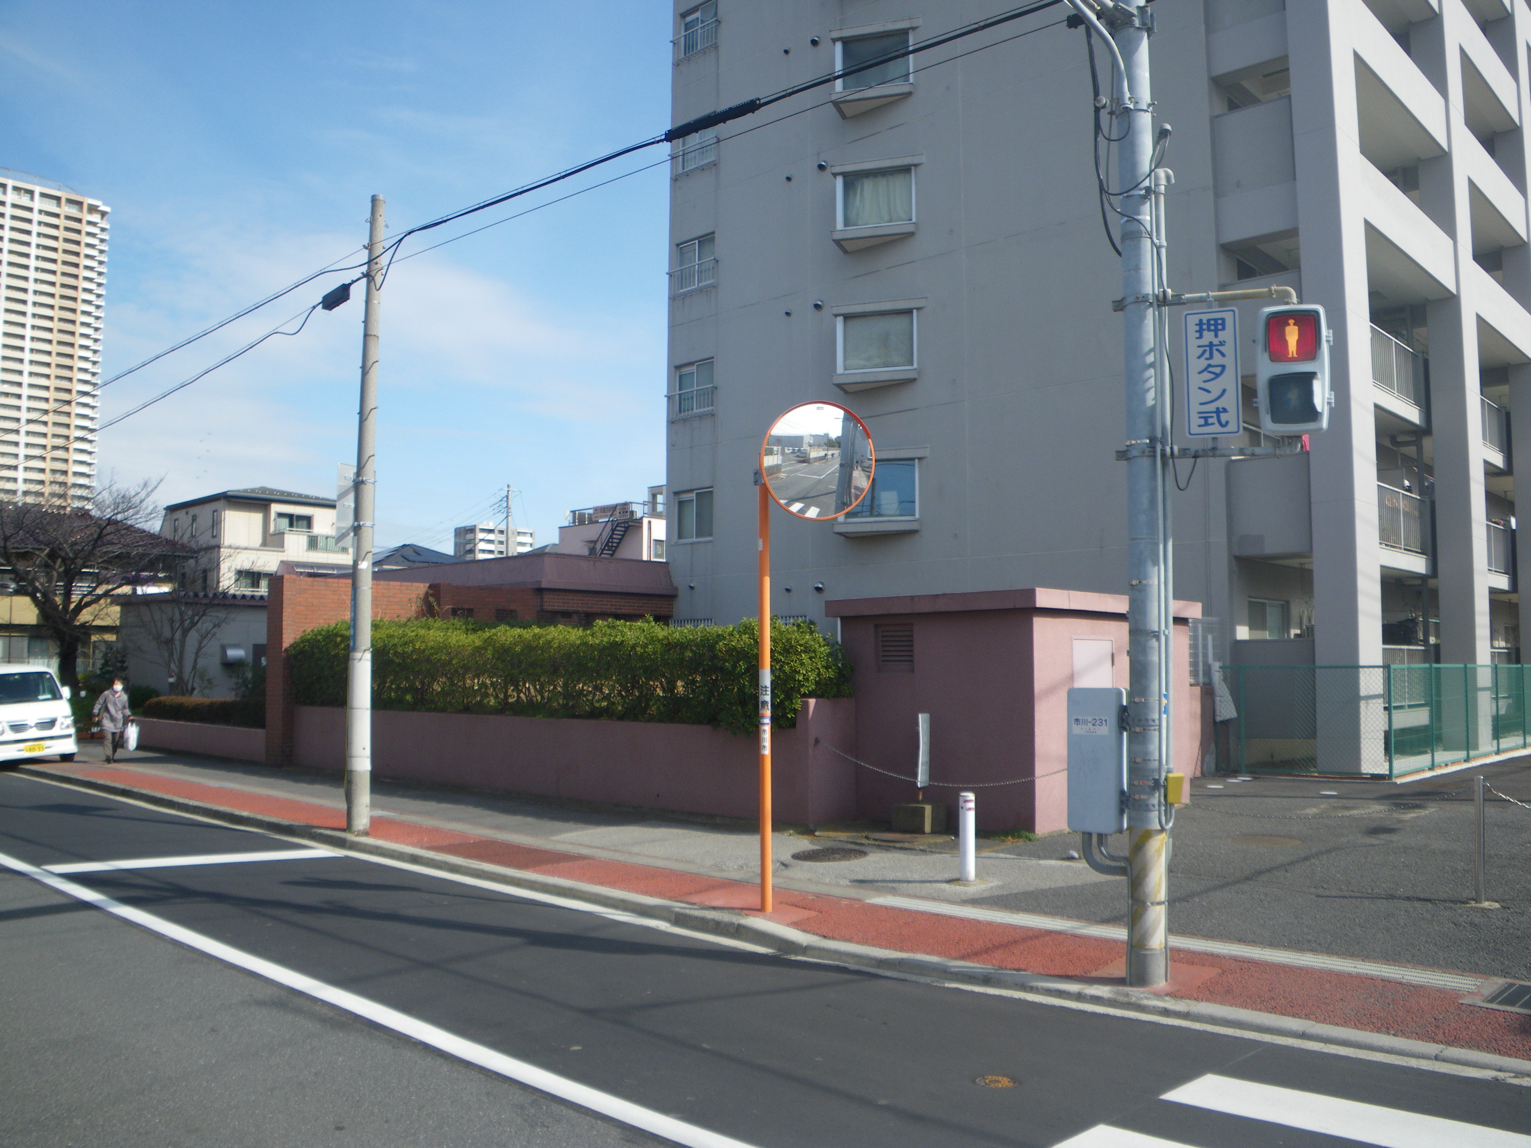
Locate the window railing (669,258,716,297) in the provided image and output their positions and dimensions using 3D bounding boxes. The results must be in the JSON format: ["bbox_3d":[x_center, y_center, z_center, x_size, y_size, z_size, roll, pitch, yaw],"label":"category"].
[{"bbox_3d":[-1.563,-6.340,26.524,1.500,0.600,0.180,-4,-6,43],"label":"window railing"}]

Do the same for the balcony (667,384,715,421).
[{"bbox_3d":[-1.577,-3.650,26.335,1.500,0.600,0.180,-4,-6,43],"label":"balcony"}]

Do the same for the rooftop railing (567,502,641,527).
[{"bbox_3d":[-8.388,-3.045,64.335,4.800,0.800,1.000,-4,-6,43],"label":"rooftop railing"}]

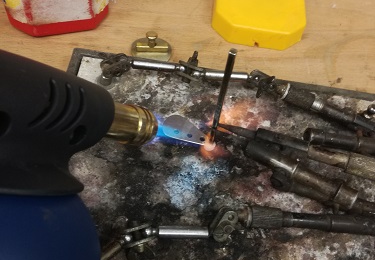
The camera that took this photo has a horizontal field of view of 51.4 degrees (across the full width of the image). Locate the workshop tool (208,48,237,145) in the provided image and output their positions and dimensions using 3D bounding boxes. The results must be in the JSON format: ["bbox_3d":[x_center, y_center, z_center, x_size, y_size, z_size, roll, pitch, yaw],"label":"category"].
[{"bbox_3d":[0.020,-0.015,0.230,0.004,0.086,0.004,7,55,0],"label":"workshop tool"}]

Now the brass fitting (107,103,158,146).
[{"bbox_3d":[-0.034,-0.004,0.227,0.030,0.022,0.022,14,51,-29],"label":"brass fitting"}]

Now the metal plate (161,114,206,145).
[{"bbox_3d":[-0.001,-0.001,0.267,0.031,0.001,0.018,16,56,2],"label":"metal plate"}]

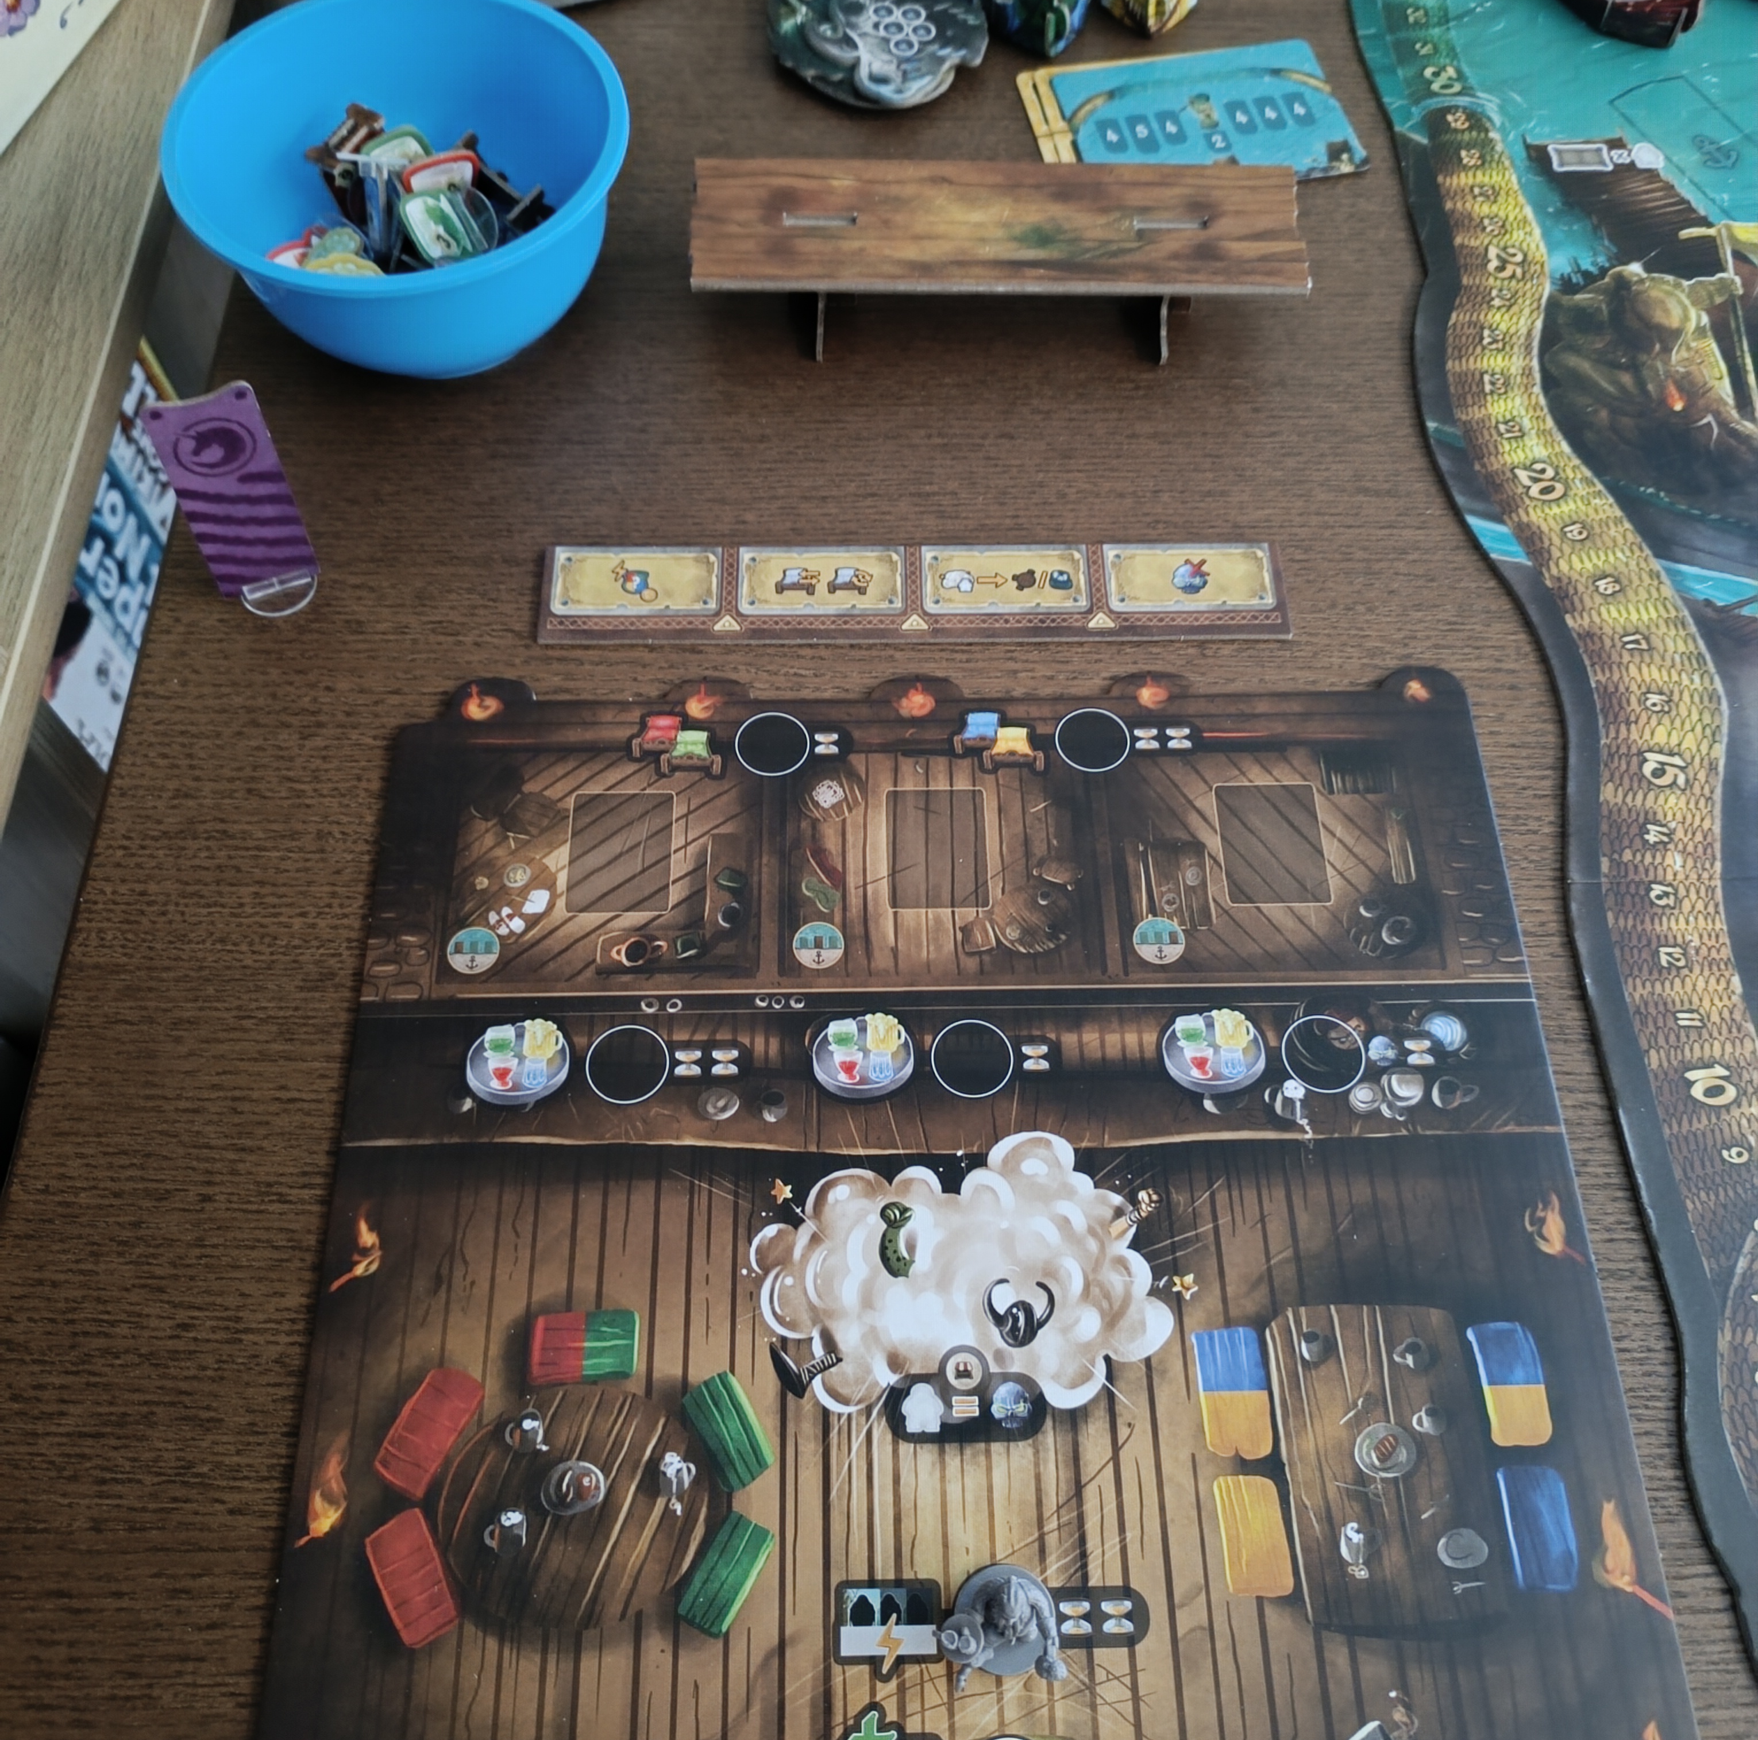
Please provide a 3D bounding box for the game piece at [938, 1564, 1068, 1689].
[{"bbox_3d":[0.023,0.141,0.304,0.025,0.030,0.022,1,63,0],"label":"game piece"}]

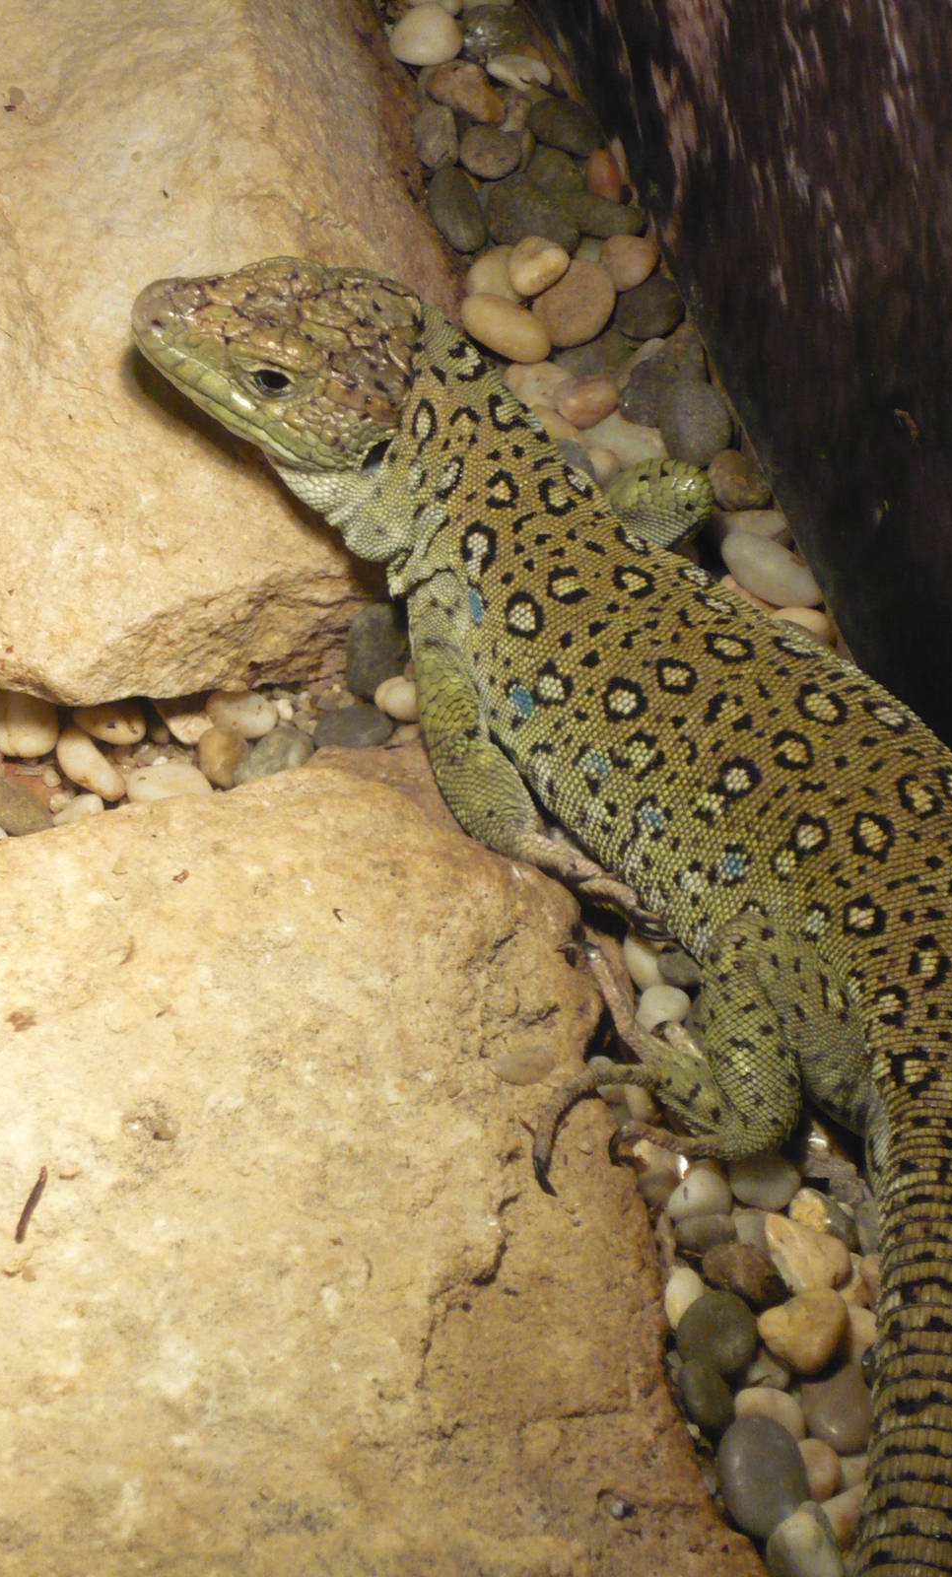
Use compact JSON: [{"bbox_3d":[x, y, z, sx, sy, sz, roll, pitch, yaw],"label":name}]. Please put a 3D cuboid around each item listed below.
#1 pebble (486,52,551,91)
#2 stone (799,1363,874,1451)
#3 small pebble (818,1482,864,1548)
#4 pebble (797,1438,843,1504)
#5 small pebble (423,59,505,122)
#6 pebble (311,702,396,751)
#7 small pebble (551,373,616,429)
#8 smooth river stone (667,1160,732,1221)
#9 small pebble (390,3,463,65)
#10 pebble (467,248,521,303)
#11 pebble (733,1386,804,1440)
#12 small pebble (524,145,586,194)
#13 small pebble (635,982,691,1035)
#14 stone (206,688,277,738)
[{"bbox_3d":[0.009,-0.150,0.956,0.016,0.006,0.006,26,56,23],"label":"pebble"},{"bbox_3d":[0.067,0.113,0.835,0.014,0.008,0.022,-5,50,-1],"label":"stone"},{"bbox_3d":[0.067,0.132,0.827,0.011,0.007,0.016,17,53,19],"label":"small pebble"},{"bbox_3d":[0.062,0.125,0.833,0.010,0.007,0.014,-6,48,1],"label":"pebble"},{"bbox_3d":[-0.002,-0.146,0.953,0.009,0.010,0.021,-39,58,-25],"label":"small pebble"},{"bbox_3d":[-0.026,-0.013,0.952,0.017,0.009,0.012,-6,50,-1],"label":"pebble"},{"bbox_3d":[0.022,-0.076,0.893,0.013,0.008,0.011,-20,52,-13],"label":"small pebble"},{"bbox_3d":[0.041,0.073,0.824,0.011,0.008,0.013,29,54,24],"label":"smooth river stone"},{"bbox_3d":[-0.013,-0.184,1.113,0.018,0.010,0.020,-17,49,-9],"label":"small pebble"},{"bbox_3d":[0.005,-0.118,1.054,0.014,0.009,0.019,7,50,12],"label":"pebble"},{"bbox_3d":[0.054,0.116,0.842,0.014,0.008,0.013,26,56,26],"label":"pebble"},{"bbox_3d":[0.016,-0.127,0.940,0.014,0.008,0.013,35,60,28],"label":"small pebble"},{"bbox_3d":[0.035,0.041,0.853,0.010,0.007,0.012,19,51,16],"label":"small pebble"},{"bbox_3d":[-0.046,-0.015,0.903,0.015,0.008,0.011,17,50,15],"label":"stone"}]

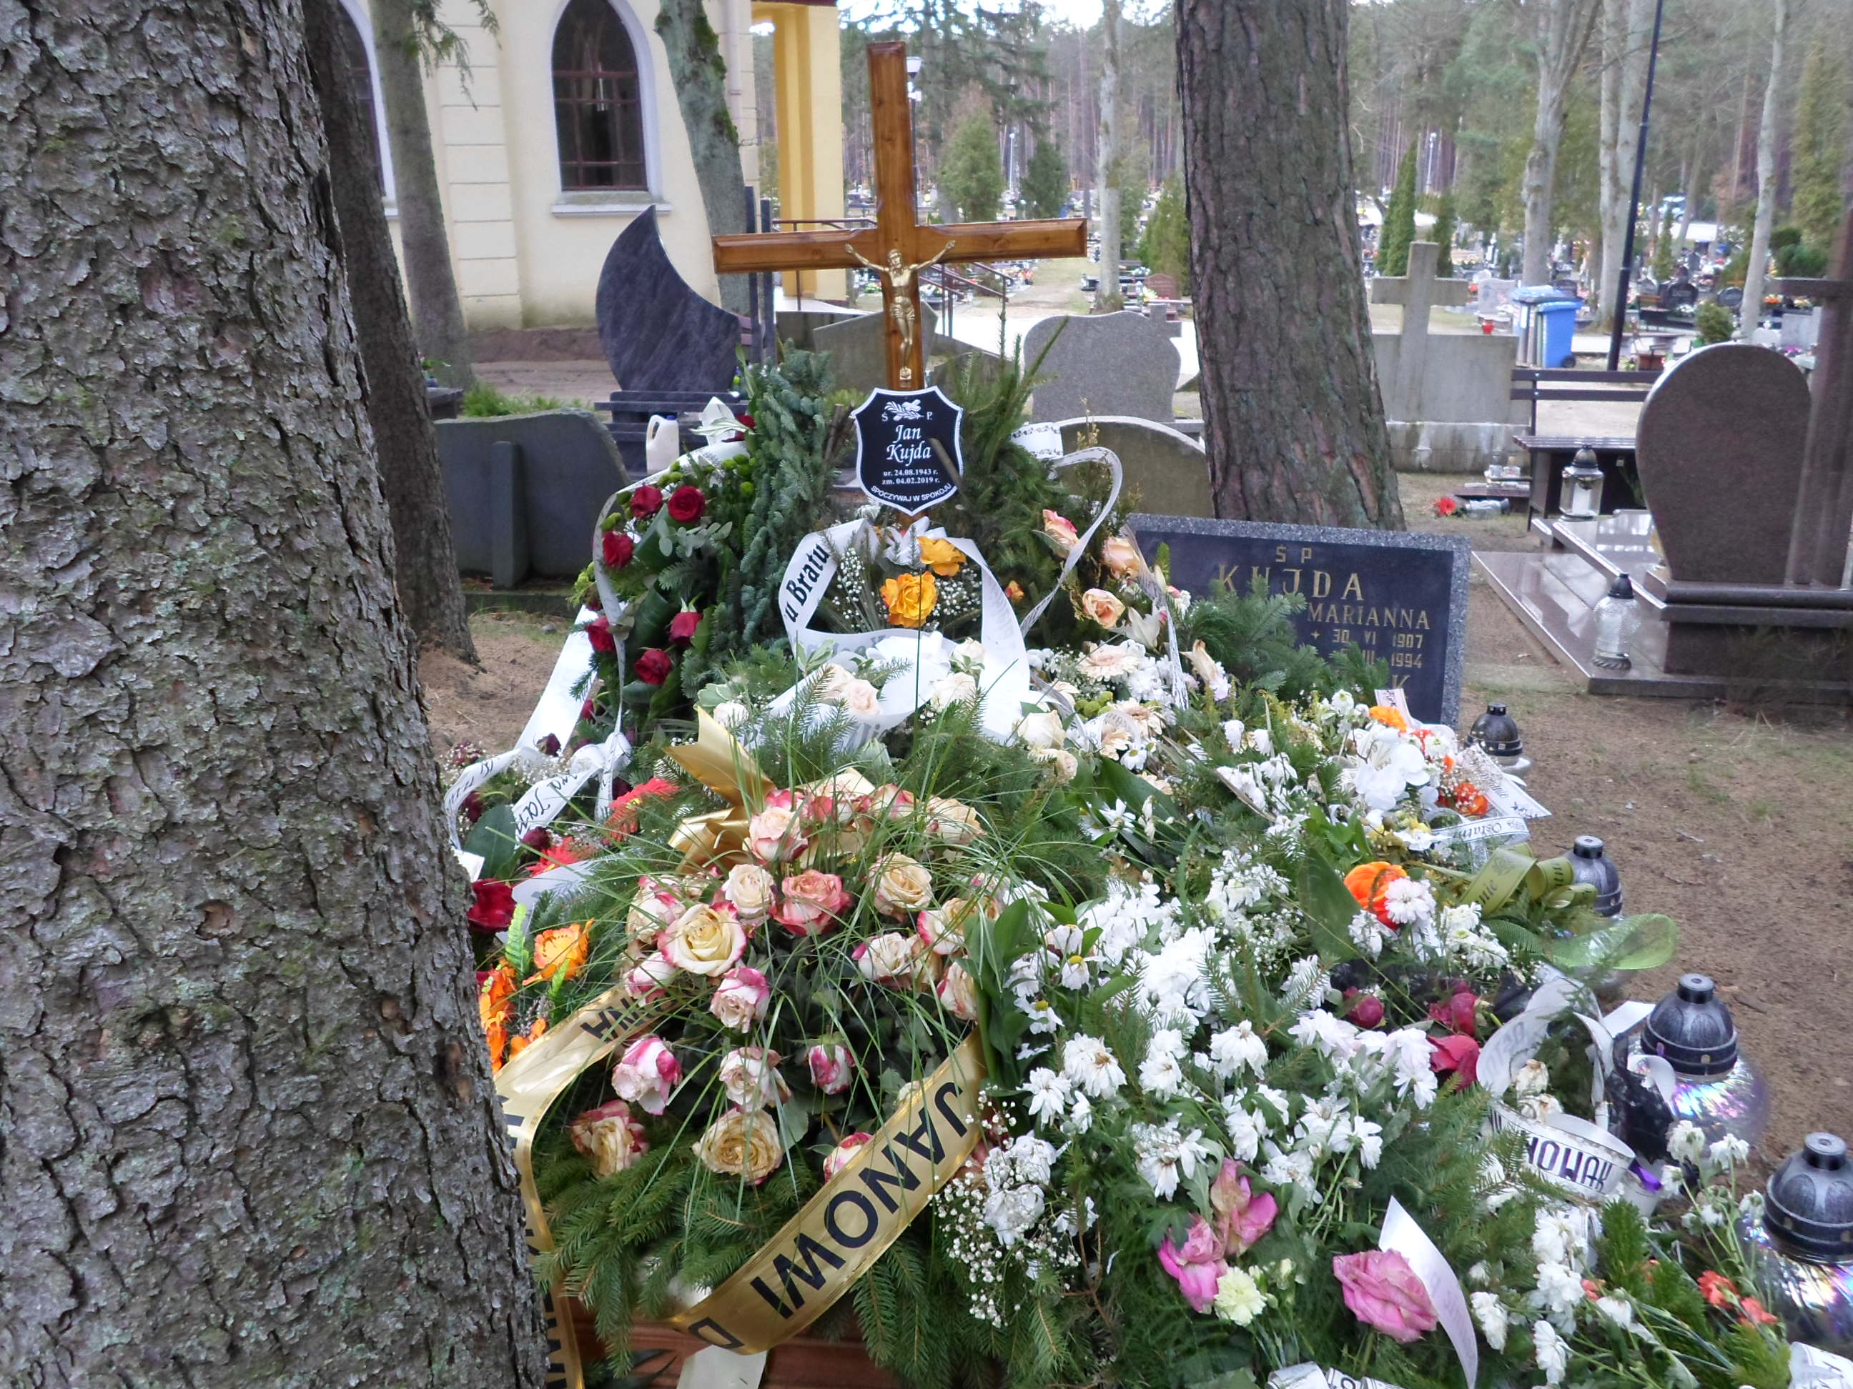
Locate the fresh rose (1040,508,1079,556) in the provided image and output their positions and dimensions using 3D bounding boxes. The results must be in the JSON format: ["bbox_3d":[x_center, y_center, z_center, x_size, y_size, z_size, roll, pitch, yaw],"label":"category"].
[{"bbox_3d":[0.228,-0.276,2.450,0.068,0.068,0.068,-4,50,-11],"label":"fresh rose"}]

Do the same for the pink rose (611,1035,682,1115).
[{"bbox_3d":[-0.258,0.350,1.330,0.065,0.065,0.064,-33,-10,35],"label":"pink rose"}]

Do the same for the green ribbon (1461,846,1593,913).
[{"bbox_3d":[0.996,0.306,2.400,0.200,0.100,0.120,-1,17,0],"label":"green ribbon"}]

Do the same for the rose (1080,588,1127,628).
[{"bbox_3d":[0.307,-0.149,2.500,0.077,0.070,0.062,0,-6,-6],"label":"rose"}]

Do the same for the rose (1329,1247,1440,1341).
[{"bbox_3d":[0.381,0.500,1.200,0.085,0.065,0.085,20,53,24],"label":"rose"}]

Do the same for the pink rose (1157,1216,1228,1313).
[{"bbox_3d":[0.229,0.489,1.240,0.065,0.065,0.078,-1,49,-1],"label":"pink rose"}]

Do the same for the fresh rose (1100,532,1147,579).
[{"bbox_3d":[0.349,-0.246,2.550,0.077,0.072,0.080,13,66,34],"label":"fresh rose"}]

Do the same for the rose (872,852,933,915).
[{"bbox_3d":[-0.028,0.227,1.720,0.072,0.060,0.072,2,53,-2],"label":"rose"}]

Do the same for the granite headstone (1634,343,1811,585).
[{"bbox_3d":[2.514,-0.736,4.619,0.508,0.747,0.090,2,17,10],"label":"granite headstone"}]

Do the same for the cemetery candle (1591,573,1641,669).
[{"bbox_3d":[2.148,-0.228,4.500,0.140,0.300,0.140,-1,17,0],"label":"cemetery candle"}]

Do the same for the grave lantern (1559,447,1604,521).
[{"bbox_3d":[2.813,-0.907,6.200,0.180,0.305,0.180,0,18,0],"label":"grave lantern"}]

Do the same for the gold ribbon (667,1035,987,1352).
[{"bbox_3d":[-0.101,0.525,1.500,0.130,0.100,0.440,40,69,17],"label":"gold ribbon"}]

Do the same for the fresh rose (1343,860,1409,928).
[{"bbox_3d":[0.571,0.254,1.830,0.085,0.065,0.082,-2,53,-5],"label":"fresh rose"}]

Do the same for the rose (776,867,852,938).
[{"bbox_3d":[-0.110,0.202,1.400,0.070,0.058,0.070,-4,36,-5],"label":"rose"}]

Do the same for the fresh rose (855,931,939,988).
[{"bbox_3d":[-0.029,0.260,1.420,0.075,0.055,0.065,5,58,17],"label":"fresh rose"}]

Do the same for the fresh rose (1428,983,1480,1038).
[{"bbox_3d":[0.635,0.381,1.740,0.062,0.062,0.058,0,16,-30],"label":"fresh rose"}]

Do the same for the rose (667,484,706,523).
[{"bbox_3d":[-0.416,-0.331,2.500,0.068,0.068,0.055,0,-21,3],"label":"rose"}]

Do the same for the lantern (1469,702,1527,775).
[{"bbox_3d":[1.383,0.145,3.500,0.155,0.265,0.155,-1,17,0],"label":"lantern"}]

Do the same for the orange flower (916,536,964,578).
[{"bbox_3d":[0.025,-0.244,2.550,0.080,0.060,0.075,3,59,-5],"label":"orange flower"}]

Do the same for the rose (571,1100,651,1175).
[{"bbox_3d":[-0.330,0.461,1.500,0.077,0.075,0.062,0,-6,7],"label":"rose"}]

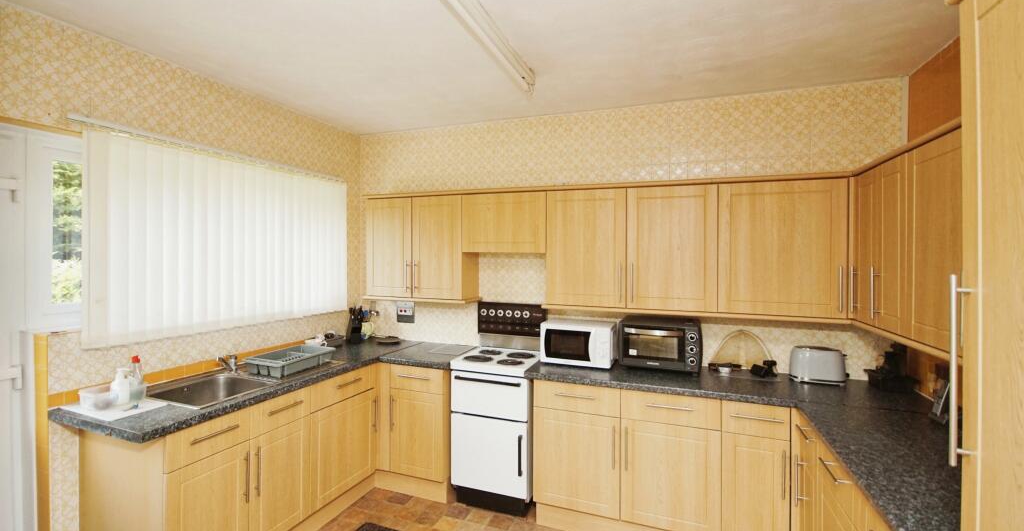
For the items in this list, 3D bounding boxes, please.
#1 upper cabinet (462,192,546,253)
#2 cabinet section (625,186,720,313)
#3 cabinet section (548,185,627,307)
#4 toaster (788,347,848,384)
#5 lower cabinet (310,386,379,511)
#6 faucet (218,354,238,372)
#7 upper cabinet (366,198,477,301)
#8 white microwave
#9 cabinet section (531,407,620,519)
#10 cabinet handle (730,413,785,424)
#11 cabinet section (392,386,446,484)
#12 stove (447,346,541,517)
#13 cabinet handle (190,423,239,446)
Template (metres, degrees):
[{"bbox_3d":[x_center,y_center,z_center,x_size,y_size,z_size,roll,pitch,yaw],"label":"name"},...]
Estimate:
[{"bbox_3d":[-0.008,-0.279,3.135,0.600,0.396,0.291,1,1,21],"label":"upper cabinet"},{"bbox_3d":[0.978,-0.099,2.793,0.497,0.721,0.320,1,1,21],"label":"cabinet section"},{"bbox_3d":[0.512,-0.107,2.968,0.497,0.721,0.320,1,1,21],"label":"cabinet section"},{"bbox_3d":[1.669,0.543,2.510,0.258,0.182,0.160,1,1,21],"label":"toaster"},{"bbox_3d":[-1.270,1.091,2.861,0.560,0.560,0.550,1,1,21],"label":"lower cabinet"},{"bbox_3d":[-1.599,0.563,2.578,0.055,0.115,0.170,0,1,-9],"label":"faucet"},{"bbox_3d":[-0.658,-0.129,3.381,0.795,0.720,0.300,1,1,21],"label":"upper cabinet"},{"bbox_3d":[0.448,0.500,2.980,0.445,0.250,0.320,1,1,21],"label":"white microwave"},{"bbox_3d":[0.460,1.108,2.846,0.493,0.564,0.570,1,1,21],"label":"cabinet section"},{"bbox_3d":[1.204,0.747,2.237,0.230,0.013,0.035,1,1,21],"label":"cabinet handle"},{"bbox_3d":[-0.516,1.090,3.212,0.390,0.563,0.570,1,1,21],"label":"cabinet section"},{"bbox_3d":[-0.060,1.069,3.031,0.505,0.927,0.540,1,1,19],"label":"stove"},{"bbox_3d":[-1.286,0.729,1.966,0.035,0.013,0.220,1,1,21],"label":"cabinet handle"}]

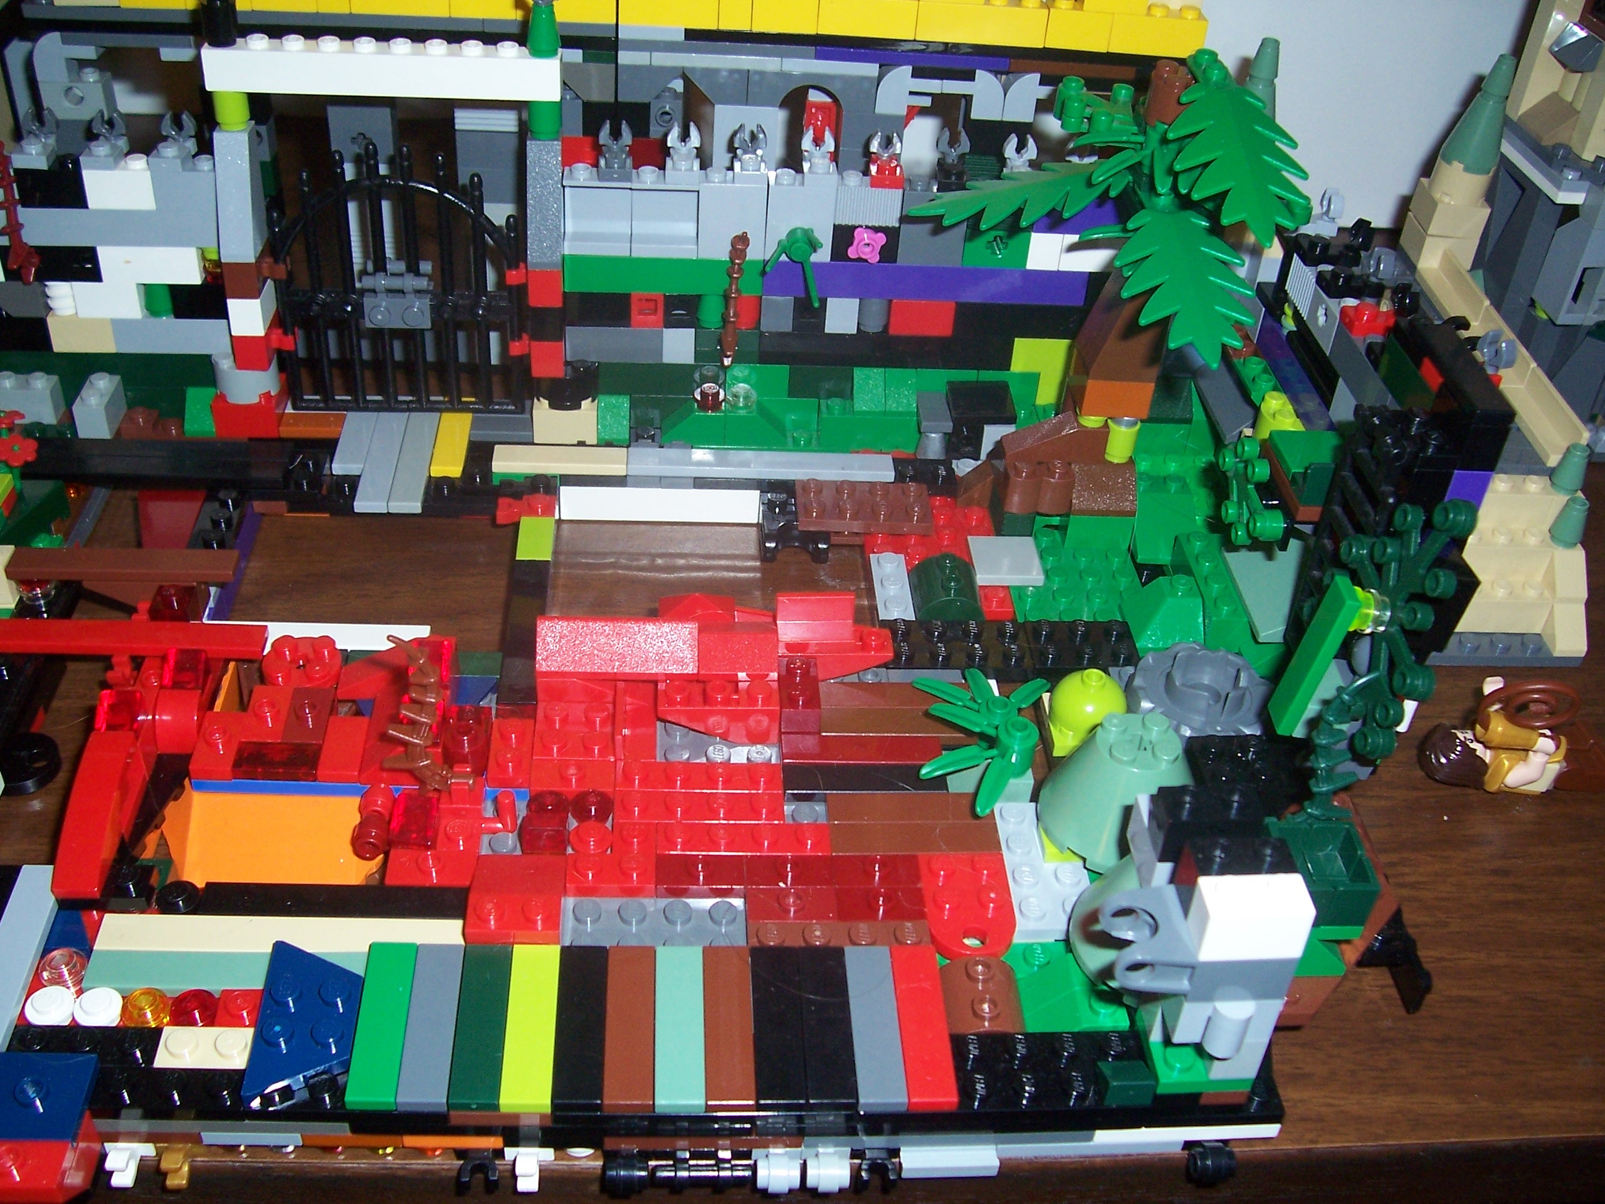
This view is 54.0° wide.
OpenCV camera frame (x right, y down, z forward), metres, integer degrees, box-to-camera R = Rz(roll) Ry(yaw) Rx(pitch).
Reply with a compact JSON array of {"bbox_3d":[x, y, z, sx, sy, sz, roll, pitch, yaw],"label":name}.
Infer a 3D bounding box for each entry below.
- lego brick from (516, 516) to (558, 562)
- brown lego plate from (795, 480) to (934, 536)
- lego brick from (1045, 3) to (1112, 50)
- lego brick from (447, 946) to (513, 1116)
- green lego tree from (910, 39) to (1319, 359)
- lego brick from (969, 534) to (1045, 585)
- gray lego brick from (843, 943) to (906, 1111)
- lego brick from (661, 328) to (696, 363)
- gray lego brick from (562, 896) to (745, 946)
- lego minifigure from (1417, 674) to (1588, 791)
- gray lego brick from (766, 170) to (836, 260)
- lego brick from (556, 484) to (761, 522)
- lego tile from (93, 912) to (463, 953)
[{"bbox_3d":[-0.060,-0.013,0.359,0.008,0.003,0.016,1,37,-5],"label":"lego brick"},{"bbox_3d":[0.015,-0.024,0.392,0.032,0.005,0.016,1,36,-5],"label":"brown lego plate"},{"bbox_3d":[0.067,-0.143,0.389,0.016,0.011,0.008,2,34,-6],"label":"lego brick"},{"bbox_3d":[-0.052,0.069,0.255,0.008,0.003,0.032,1,36,-5],"label":"lego brick"},{"bbox_3d":[0.067,-0.090,0.345,0.085,0.053,0.062,1,35,-5],"label":"green lego tree"},{"bbox_3d":[0.048,-0.010,0.376,0.016,0.003,0.016,1,36,-5],"label":"lego brick"},{"bbox_3d":[0.012,0.070,0.258,0.008,0.003,0.032,1,37,-5],"label":"gray lego brick"},{"bbox_3d":[-0.031,-0.066,0.395,0.008,0.010,0.008,1,37,-5],"label":"lego brick"},{"bbox_3d":[-0.026,0.060,0.278,0.032,0.005,0.016,1,37,-5],"label":"gray lego brick"},{"bbox_3d":[0.150,0.030,0.331,0.042,0.017,0.021,-1,38,-8],"label":"lego minifigure"},{"bbox_3d":[-0.001,-0.093,0.377,0.016,0.020,0.008,1,35,-5],"label":"gray lego brick"},{"bbox_3d":[-0.035,-0.026,0.386,0.048,0.010,0.008,1,35,-5],"label":"lego brick"},{"bbox_3d":[-0.088,0.058,0.270,0.064,0.003,0.008,1,36,-5],"label":"lego tile"}]

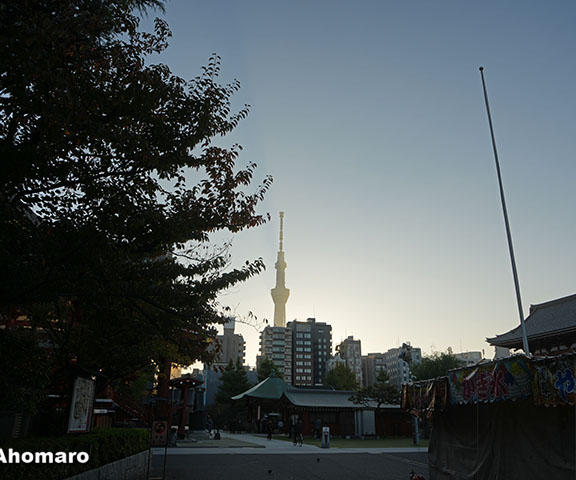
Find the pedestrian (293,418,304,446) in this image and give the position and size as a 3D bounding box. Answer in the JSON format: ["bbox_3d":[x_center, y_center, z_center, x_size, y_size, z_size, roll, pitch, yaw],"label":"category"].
[{"bbox_3d":[0.644,11.981,29.977,0.580,1.670,0.600,7,-21,-17],"label":"pedestrian"}]

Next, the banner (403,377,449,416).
[{"bbox_3d":[3.062,3.495,10.732,0.100,0.650,2.600,3,-21,-6],"label":"banner"}]

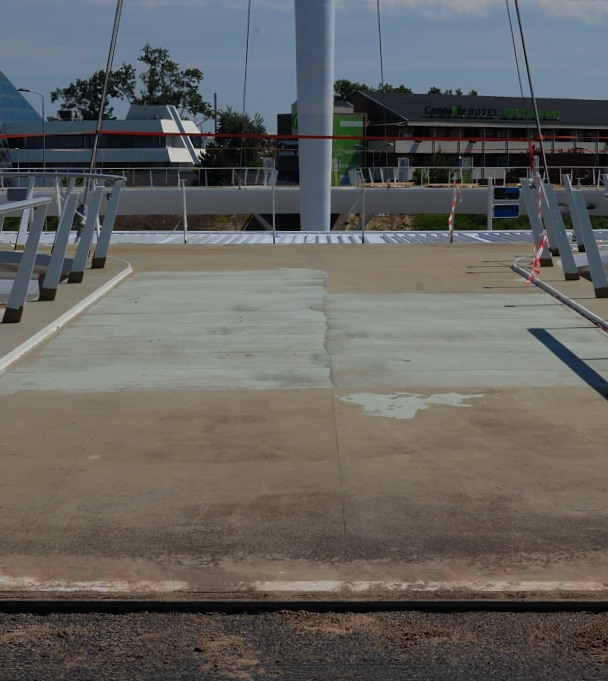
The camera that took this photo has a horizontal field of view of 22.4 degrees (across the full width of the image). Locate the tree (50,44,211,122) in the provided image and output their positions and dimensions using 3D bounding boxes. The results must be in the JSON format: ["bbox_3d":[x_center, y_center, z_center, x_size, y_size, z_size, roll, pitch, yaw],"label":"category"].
[{"bbox_3d":[-22.244,-28.043,198.086,20.000,20.014,14.000,0,7,0],"label":"tree"}]

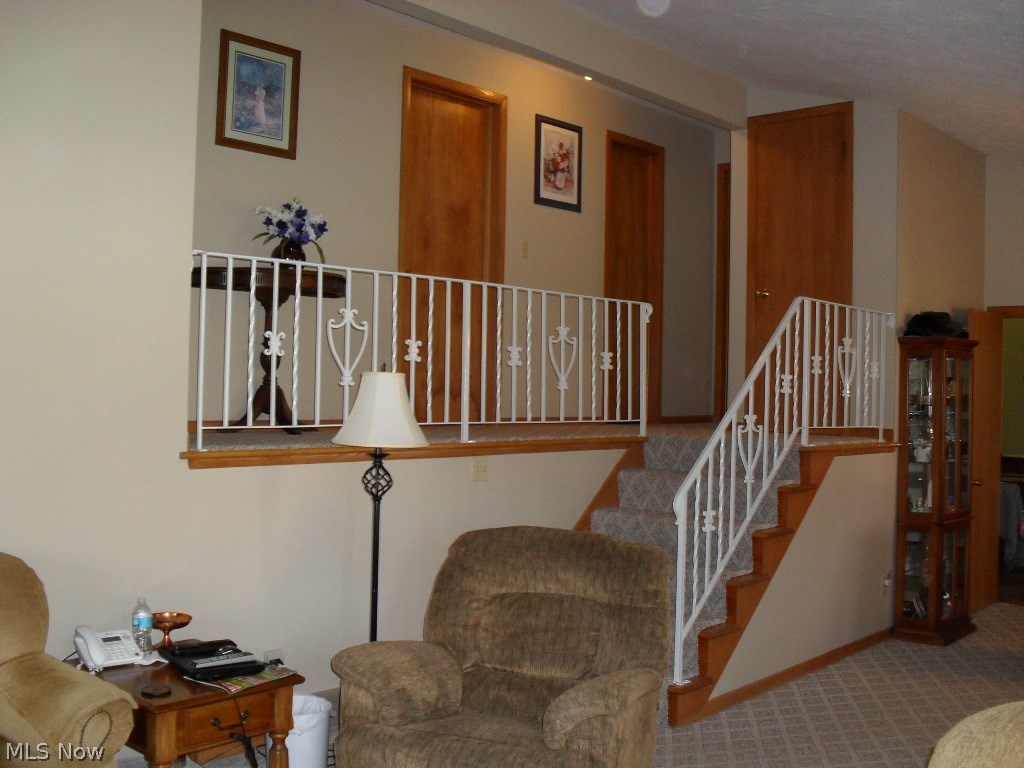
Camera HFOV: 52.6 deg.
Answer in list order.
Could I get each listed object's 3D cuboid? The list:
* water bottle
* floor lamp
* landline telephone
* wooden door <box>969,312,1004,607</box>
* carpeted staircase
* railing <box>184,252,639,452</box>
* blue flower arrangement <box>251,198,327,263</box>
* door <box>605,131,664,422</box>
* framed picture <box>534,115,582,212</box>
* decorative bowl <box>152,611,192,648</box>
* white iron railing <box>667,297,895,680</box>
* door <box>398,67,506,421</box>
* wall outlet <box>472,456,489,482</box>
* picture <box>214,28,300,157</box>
[{"bbox_3d":[-1.232,0.806,3.457,0.065,0.193,0.065,1,0,43],"label":"water bottle"},{"bbox_3d":[-0.544,0.688,4.143,0.385,1.510,0.385,1,0,0],"label":"floor lamp"},{"bbox_3d":[-1.309,0.853,3.355,0.180,0.097,0.205,1,0,-29],"label":"landline telephone"},{"bbox_3d":[3.169,0.506,6.945,0.040,2.010,0.610,1,0,43],"label":"wooden door"},{"bbox_3d":[0.738,0.903,5.335,1.018,1.221,1.192,1,0,43],"label":"carpeted staircase"},{"bbox_3d":[-0.212,-0.105,5.043,0.045,0.777,2.991,1,0,43],"label":"railing"},{"bbox_3d":[-1.056,-0.725,4.937,0.320,0.335,0.350,1,0,0],"label":"blue flower arrangement"},{"bbox_3d":[0.886,-0.760,7.703,0.100,2.100,0.735,1,0,43],"label":"door"},{"bbox_3d":[0.331,-1.485,7.013,0.025,0.593,0.488,1,0,43],"label":"framed picture"},{"bbox_3d":[-1.211,0.875,3.640,0.175,0.115,0.175,1,0,0],"label":"decorative bowl"},{"bbox_3d":[1.503,0.462,5.427,0.050,1.829,2.323,1,0,43],"label":"white iron railing"},{"bbox_3d":[-0.368,-0.789,6.324,0.100,2.115,0.878,1,0,43],"label":"door"},{"bbox_3d":[-0.145,0.404,4.938,0.010,0.117,0.105,1,0,43],"label":"wall outlet"},{"bbox_3d":[-1.279,-1.472,5.287,0.030,0.584,0.480,1,0,43],"label":"picture"}]

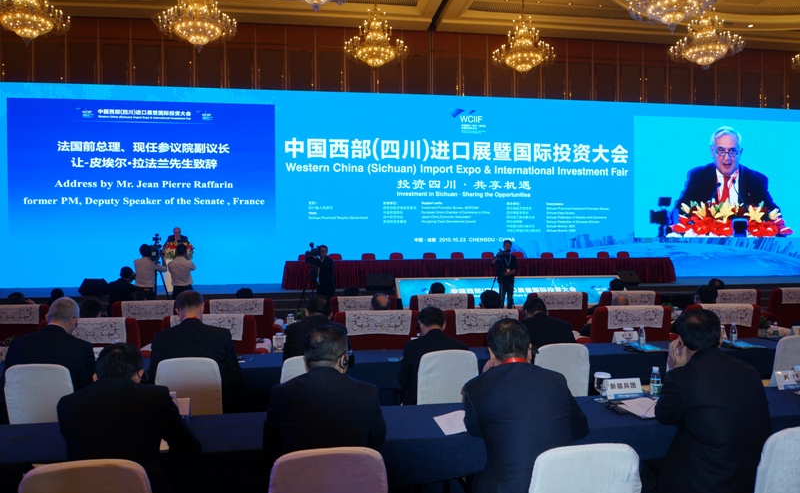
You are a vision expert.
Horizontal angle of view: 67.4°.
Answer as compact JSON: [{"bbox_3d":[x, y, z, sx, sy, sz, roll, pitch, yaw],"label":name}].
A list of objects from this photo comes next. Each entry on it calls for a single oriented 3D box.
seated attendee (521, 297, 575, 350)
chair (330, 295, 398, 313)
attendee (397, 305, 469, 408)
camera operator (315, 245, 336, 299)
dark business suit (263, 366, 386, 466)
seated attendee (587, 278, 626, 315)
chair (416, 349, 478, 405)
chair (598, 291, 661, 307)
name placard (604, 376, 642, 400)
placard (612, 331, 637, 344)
[{"bbox_3d":[1.135,1.029,4.780,0.540,1.250,0.750,0,0,-9],"label":"seated attendee"},{"bbox_3d":[-0.494,1.095,7.753,0.900,1.020,0.800,0,1,-9],"label":"chair"},{"bbox_3d":[0.185,1.033,4.638,0.560,1.200,0.880,0,1,-9],"label":"attendee"},{"bbox_3d":[-1.380,0.785,11.200,0.500,1.660,0.520,-1,1,-37],"label":"camera operator"},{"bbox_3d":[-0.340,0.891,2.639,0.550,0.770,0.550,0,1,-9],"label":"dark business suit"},{"bbox_3d":[2.890,1.015,8.350,0.580,1.200,0.800,0,0,-9],"label":"seated attendee"},{"bbox_3d":[0.285,1.170,4.367,0.450,0.930,0.550,0,1,-10],"label":"chair"},{"bbox_3d":[2.960,1.100,8.280,0.870,1.030,0.820,0,0,-9],"label":"chair"},{"bbox_3d":[1.365,0.860,3.660,0.250,0.105,0.090,0,1,-19],"label":"name placard"},{"bbox_3d":[2.030,0.815,5.389,0.215,0.100,0.090,0,1,-9],"label":"placard"}]

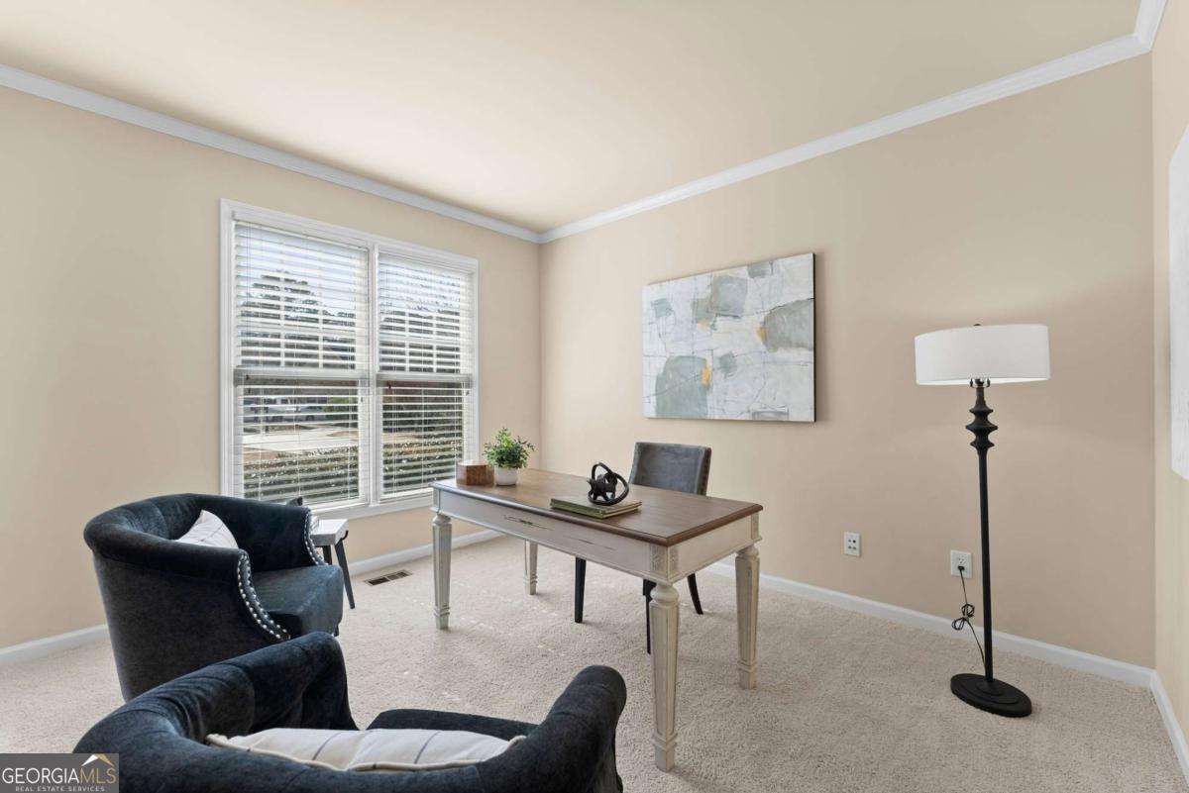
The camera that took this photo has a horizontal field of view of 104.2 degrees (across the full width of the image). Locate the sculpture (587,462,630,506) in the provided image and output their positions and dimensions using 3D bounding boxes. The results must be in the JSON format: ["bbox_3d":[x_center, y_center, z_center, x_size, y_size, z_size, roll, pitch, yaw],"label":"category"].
[{"bbox_3d":[0.060,0.358,1.930,0.170,0.165,0.150,0,0,43],"label":"sculpture"}]

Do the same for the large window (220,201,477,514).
[{"bbox_3d":[-1.575,-0.175,3.280,1.675,1.920,0.100,0,0,-45],"label":"large window"}]

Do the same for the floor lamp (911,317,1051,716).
[{"bbox_3d":[1.560,0.463,1.880,0.410,1.515,0.410,0,0,42],"label":"floor lamp"}]

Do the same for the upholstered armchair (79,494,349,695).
[{"bbox_3d":[-1.531,0.835,1.949,0.770,0.770,0.760,0,0,-13],"label":"upholstered armchair"}]

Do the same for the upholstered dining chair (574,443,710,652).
[{"bbox_3d":[0.266,0.755,2.535,0.510,0.930,0.610,0,0,42],"label":"upholstered dining chair"}]

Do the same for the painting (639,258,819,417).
[{"bbox_3d":[0.843,-0.352,3.168,1.220,1.010,0.040,0,0,40],"label":"painting"}]

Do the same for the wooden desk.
[{"bbox_3d":[-0.083,0.845,2.225,1.510,0.750,0.710,0,0,42],"label":"wooden desk"}]

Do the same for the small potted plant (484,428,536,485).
[{"bbox_3d":[-0.460,0.322,2.510,0.260,0.300,0.260,0,0,0],"label":"small potted plant"}]

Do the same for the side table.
[{"bbox_3d":[-1.560,0.970,2.500,0.420,0.500,0.380,0,0,-13],"label":"side table"}]

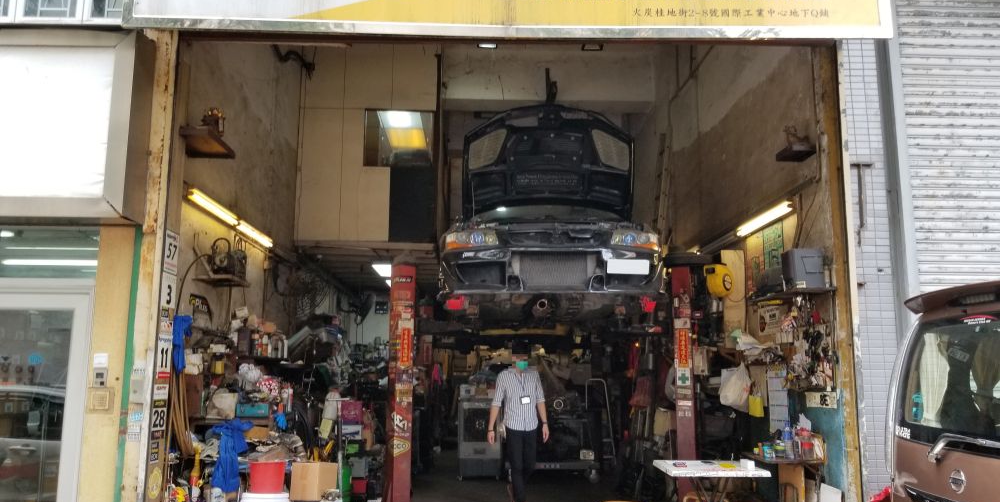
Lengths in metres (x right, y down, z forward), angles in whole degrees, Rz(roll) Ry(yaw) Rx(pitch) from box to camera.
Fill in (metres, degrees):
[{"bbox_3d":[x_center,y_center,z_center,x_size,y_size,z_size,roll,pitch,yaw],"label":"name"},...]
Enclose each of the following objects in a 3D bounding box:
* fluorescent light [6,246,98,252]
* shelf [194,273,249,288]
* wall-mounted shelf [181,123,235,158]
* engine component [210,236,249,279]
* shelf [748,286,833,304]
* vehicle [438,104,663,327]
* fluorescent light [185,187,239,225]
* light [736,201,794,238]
[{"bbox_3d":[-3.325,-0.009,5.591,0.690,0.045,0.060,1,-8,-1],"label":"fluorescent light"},{"bbox_3d":[-2.272,0.254,6.201,0.320,0.050,0.520,1,-8,-1],"label":"shelf"},{"bbox_3d":[-2.352,-0.843,5.891,0.360,0.075,0.620,1,-8,-1],"label":"wall-mounted shelf"},{"bbox_3d":[-2.322,0.070,6.449,0.240,0.330,0.400,1,-8,-1],"label":"engine component"},{"bbox_3d":[2.315,0.358,5.987,0.330,0.060,0.920,1,-8,-1],"label":"shelf"},{"bbox_3d":[0.371,-0.204,7.524,1.770,1.830,4.500,0,-8,0],"label":"vehicle"},{"bbox_3d":[-2.355,-0.343,6.206,0.080,0.100,1.180,1,-8,-1],"label":"fluorescent light"},{"bbox_3d":[2.185,-0.239,6.234,0.080,0.100,1.180,1,-8,-1],"label":"light"}]

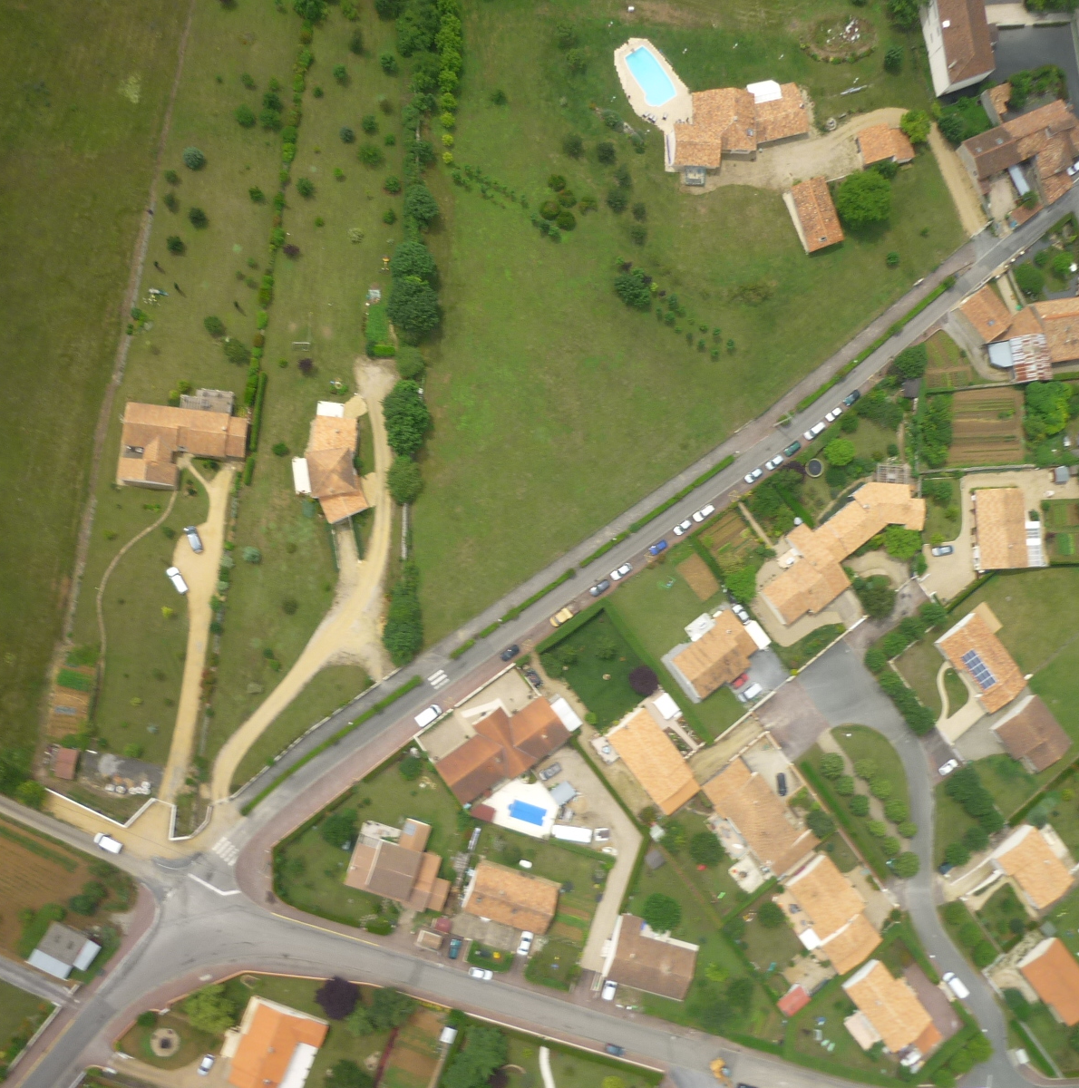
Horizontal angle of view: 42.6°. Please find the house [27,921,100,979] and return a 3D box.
[{"bbox_3d":[-83.510,72.130,243.910,10.210,3.600,8.170,27,84,-5],"label":"house"}]

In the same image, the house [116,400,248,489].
[{"bbox_3d":[-65.095,-17.460,252.934,21.917,5.300,14.356,6,84,-10],"label":"house"}]

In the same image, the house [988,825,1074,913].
[{"bbox_3d":[99.379,65.173,277.268,10.720,4.900,13.793,-38,93,-11],"label":"house"}]

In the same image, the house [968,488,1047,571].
[{"bbox_3d":[91.730,-2.900,269.570,13.600,4.500,15.540,-2,87,-7],"label":"house"}]

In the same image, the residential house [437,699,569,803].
[{"bbox_3d":[-7.029,37.830,259.353,24.666,5.200,12.504,-31,92,-12],"label":"residential house"}]

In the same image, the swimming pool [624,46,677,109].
[{"bbox_3d":[21.260,-90.440,269.120,6.710,1.200,11.520,-38,92,-8],"label":"swimming pool"}]

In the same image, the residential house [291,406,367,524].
[{"bbox_3d":[-38.878,-15.175,257.422,13.763,5.800,23.048,-1,86,-11],"label":"residential house"}]

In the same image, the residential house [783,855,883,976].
[{"bbox_3d":[56.000,70.000,260.680,11.080,4.500,19.390,-34,91,-8],"label":"residential house"}]

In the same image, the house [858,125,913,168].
[{"bbox_3d":[67.740,-78.180,271.640,10.390,3.800,7.200,-21,89,-8],"label":"house"}]

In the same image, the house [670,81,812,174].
[{"bbox_3d":[40.011,-83.792,277.503,29.562,6.600,15.838,-10,87,-11],"label":"house"}]

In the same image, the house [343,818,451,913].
[{"bbox_3d":[-24.713,58.544,254.014,18.817,5.800,15.365,19,82,-9],"label":"house"}]

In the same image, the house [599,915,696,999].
[{"bbox_3d":[21.512,78.251,261.341,15.932,5.300,12.437,17,82,-9],"label":"house"}]

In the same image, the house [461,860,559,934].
[{"bbox_3d":[-4.990,64.830,253.530,15.970,4.500,9.240,18,84,-6],"label":"house"}]

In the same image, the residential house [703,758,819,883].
[{"bbox_3d":[41.690,50.990,260.100,10.430,4.500,23.200,-41,92,-8],"label":"residential house"}]

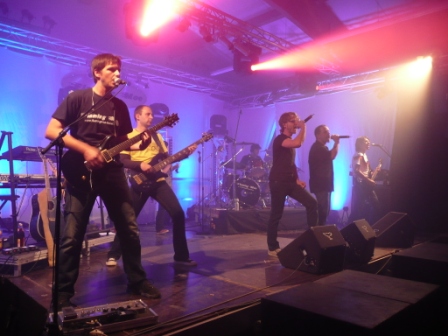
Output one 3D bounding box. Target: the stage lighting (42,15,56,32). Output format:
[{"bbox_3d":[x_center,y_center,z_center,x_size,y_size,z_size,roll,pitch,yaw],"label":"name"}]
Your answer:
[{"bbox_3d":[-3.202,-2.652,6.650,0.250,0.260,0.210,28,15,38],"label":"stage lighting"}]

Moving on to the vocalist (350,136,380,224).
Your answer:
[{"bbox_3d":[2.310,0.323,6.000,0.500,1.720,0.550,-3,-5,30],"label":"vocalist"}]

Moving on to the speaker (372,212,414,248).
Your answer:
[{"bbox_3d":[2.391,0.889,5.300,0.580,0.480,0.500,-1,-4,2],"label":"speaker"}]

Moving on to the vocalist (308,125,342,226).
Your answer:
[{"bbox_3d":[1.414,0.246,5.100,0.500,1.760,0.520,-2,-5,16],"label":"vocalist"}]

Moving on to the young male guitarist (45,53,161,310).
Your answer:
[{"bbox_3d":[-0.881,0.079,2.650,0.760,1.780,0.550,3,-6,-37],"label":"young male guitarist"}]

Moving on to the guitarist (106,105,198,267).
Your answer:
[{"bbox_3d":[-0.800,0.214,4.000,0.800,1.730,0.620,3,-6,-42],"label":"guitarist"}]

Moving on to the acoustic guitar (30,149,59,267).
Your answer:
[{"bbox_3d":[-1.851,0.320,3.800,0.130,1.030,0.400,-15,-10,24],"label":"acoustic guitar"}]

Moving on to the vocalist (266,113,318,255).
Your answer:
[{"bbox_3d":[0.829,0.204,4.450,0.660,1.760,0.520,-2,-5,16],"label":"vocalist"}]

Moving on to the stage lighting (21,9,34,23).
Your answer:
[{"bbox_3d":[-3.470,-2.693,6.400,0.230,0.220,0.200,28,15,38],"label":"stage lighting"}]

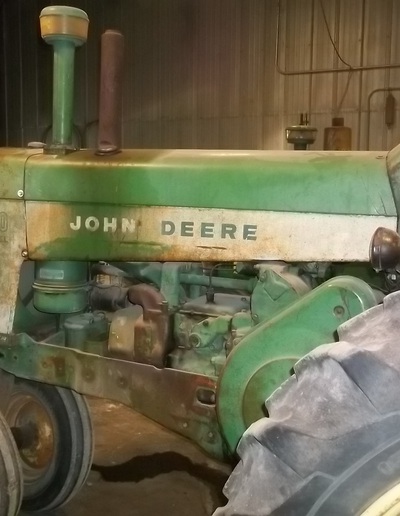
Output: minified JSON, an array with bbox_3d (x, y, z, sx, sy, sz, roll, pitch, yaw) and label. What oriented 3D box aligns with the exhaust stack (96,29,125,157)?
[{"bbox_3d":[-0.323,-0.599,2.315,0.097,0.432,0.097,6,8,31],"label":"exhaust stack"}]

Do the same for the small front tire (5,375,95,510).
[{"bbox_3d":[-0.803,0.853,3.088,0.719,0.719,0.180,6,2,37],"label":"small front tire"}]

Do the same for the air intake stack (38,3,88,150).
[{"bbox_3d":[-0.522,-0.673,2.431,0.196,0.532,0.196,6,8,31],"label":"air intake stack"}]

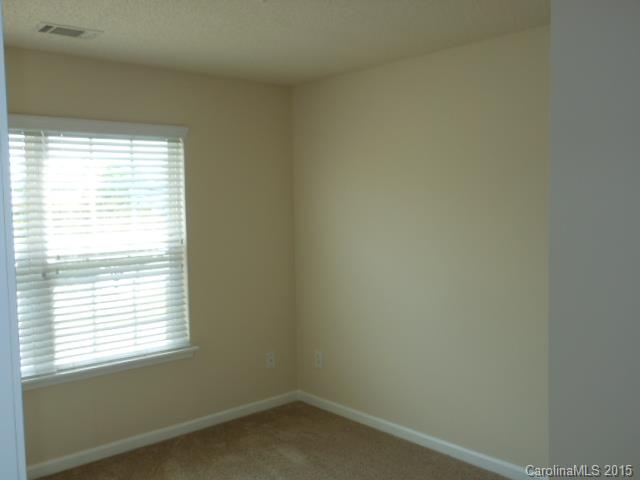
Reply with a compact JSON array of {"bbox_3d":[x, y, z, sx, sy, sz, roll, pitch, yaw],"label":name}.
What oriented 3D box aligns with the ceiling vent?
[{"bbox_3d":[-1.273,-1.048,3.090,0.310,0.020,0.200,-4,5,-41],"label":"ceiling vent"}]

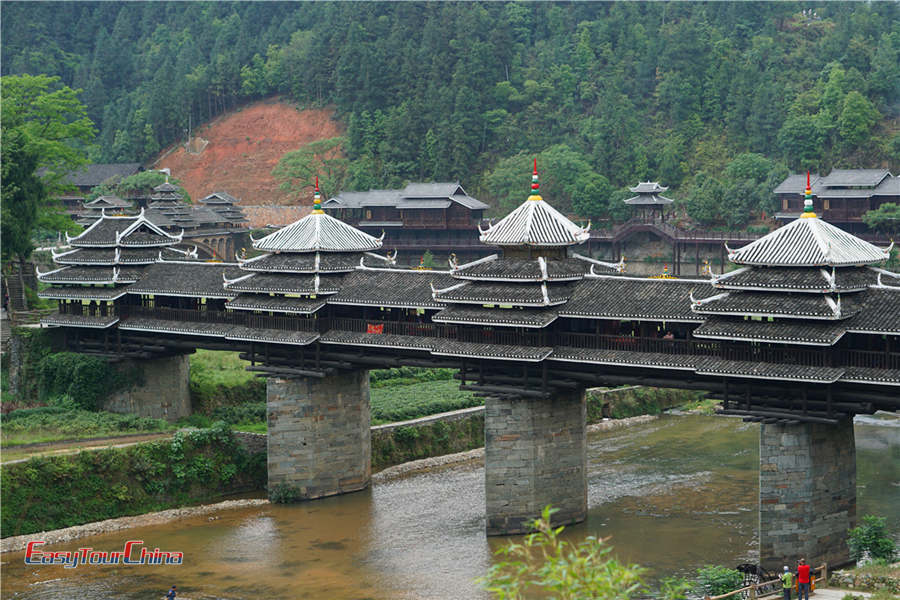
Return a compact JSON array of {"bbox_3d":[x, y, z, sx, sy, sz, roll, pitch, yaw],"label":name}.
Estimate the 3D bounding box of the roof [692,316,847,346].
[{"bbox_3d":[17.750,1.272,92.615,7.800,1.000,8.600,3,6,42],"label":"roof"}]

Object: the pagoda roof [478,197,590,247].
[{"bbox_3d":[4.591,-4.136,99.558,6.059,2.291,5.395,3,5,42],"label":"pagoda roof"}]

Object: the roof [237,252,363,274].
[{"bbox_3d":[-8.091,-2.460,115.447,6.900,1.100,6.900,3,6,42],"label":"roof"}]

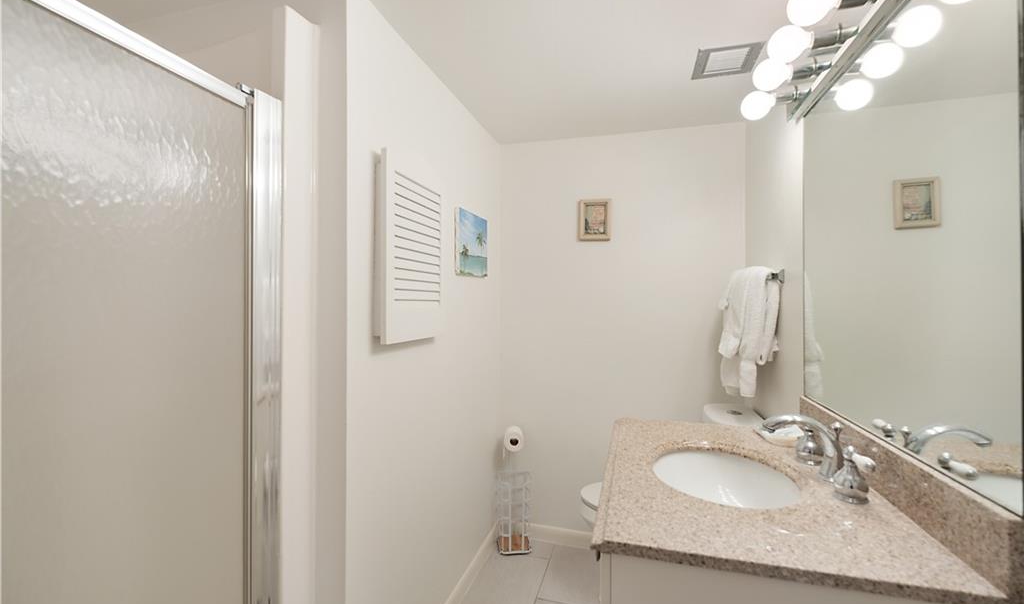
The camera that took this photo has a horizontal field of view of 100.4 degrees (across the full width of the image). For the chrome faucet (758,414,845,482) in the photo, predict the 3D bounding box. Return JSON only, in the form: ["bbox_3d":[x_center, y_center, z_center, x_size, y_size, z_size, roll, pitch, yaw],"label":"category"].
[{"bbox_3d":[0.662,0.327,0.970,0.165,0.134,0.055,0,0,16],"label":"chrome faucet"}]

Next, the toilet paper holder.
[{"bbox_3d":[0.007,1.086,2.253,0.155,0.400,0.135,0,0,-10],"label":"toilet paper holder"}]

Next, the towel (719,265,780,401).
[{"bbox_3d":[0.910,0.106,1.678,0.165,0.470,0.340,0,0,16],"label":"towel"}]

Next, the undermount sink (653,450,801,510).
[{"bbox_3d":[0.495,0.479,1.008,0.330,0.150,0.415,0,0,16],"label":"undermount sink"}]

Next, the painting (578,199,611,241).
[{"bbox_3d":[0.426,-0.423,2.211,0.160,0.222,0.020,0,0,16],"label":"painting"}]

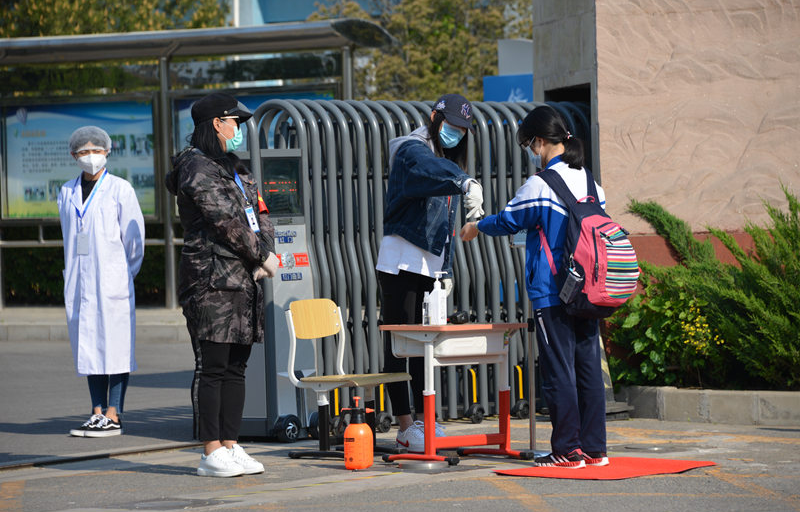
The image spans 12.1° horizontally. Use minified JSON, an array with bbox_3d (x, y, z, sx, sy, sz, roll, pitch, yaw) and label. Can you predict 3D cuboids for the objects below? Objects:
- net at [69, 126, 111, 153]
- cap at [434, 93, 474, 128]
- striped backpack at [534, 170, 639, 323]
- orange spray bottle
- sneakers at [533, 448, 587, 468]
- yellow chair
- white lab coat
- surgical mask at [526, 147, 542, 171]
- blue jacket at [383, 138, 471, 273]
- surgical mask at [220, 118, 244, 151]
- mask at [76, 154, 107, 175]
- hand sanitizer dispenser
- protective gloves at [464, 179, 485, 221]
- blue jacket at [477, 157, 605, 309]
[{"bbox_3d":[-1.609,-0.602,19.620,0.215,0.165,0.230,-1,1,-1],"label":"net"},{"bbox_3d":[0.253,-0.664,17.550,0.175,0.140,0.240,-1,25,-44],"label":"cap"},{"bbox_3d":[0.832,-0.055,16.680,0.340,0.640,0.360,-8,-5,42],"label":"striped backpack"},{"bbox_3d":[-0.187,0.786,16.800,0.165,0.318,0.130,0,1,3],"label":"orange spray bottle"},{"bbox_3d":[0.710,0.894,16.760,0.260,0.100,0.095,-1,1,22],"label":"sneakers"},{"bbox_3d":[-0.239,0.572,17.524,0.440,0.712,0.390,1,1,41],"label":"yellow chair"},{"bbox_3d":[-1.556,0.086,19.630,0.440,1.070,0.300,-1,1,25],"label":"white lab coat"},{"bbox_3d":[0.619,-0.447,17.250,0.085,0.125,0.135,-28,-13,27],"label":"surgical mask"},{"bbox_3d":[0.119,-0.227,17.650,0.380,0.640,0.420,-1,1,33],"label":"blue jacket"},{"bbox_3d":[-0.727,-0.519,16.400,0.100,0.135,0.140,0,1,6],"label":"surgical mask"},{"bbox_3d":[-1.592,-0.472,19.500,0.150,0.115,0.090,-1,1,-1],"label":"mask"},{"bbox_3d":[0.173,0.192,16.950,0.090,0.238,0.070,0,1,12],"label":"hand sanitizer dispenser"},{"bbox_3d":[0.339,-0.253,17.200,0.095,0.195,0.100,-2,1,-37],"label":"protective gloves"},{"bbox_3d":[0.645,-0.103,17.280,0.530,0.690,0.470,1,1,44],"label":"blue jacket"}]

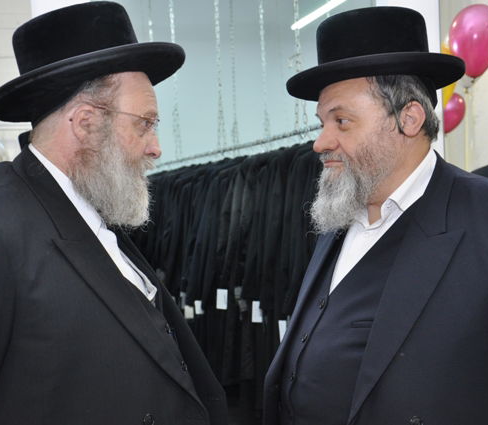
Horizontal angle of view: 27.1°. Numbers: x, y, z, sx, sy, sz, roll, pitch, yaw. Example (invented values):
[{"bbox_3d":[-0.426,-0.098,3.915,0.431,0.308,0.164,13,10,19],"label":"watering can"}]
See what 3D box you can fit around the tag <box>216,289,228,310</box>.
[{"bbox_3d":[-0.107,0.434,5.050,0.056,0.100,0.005,2,0,-5],"label":"tag"}]

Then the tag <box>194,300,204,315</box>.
[{"bbox_3d":[-0.237,0.507,5.400,0.053,0.082,0.005,0,0,-6],"label":"tag"}]

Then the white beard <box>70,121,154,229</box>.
[{"bbox_3d":[-0.238,-0.069,1.830,0.148,0.195,0.150,1,0,-3],"label":"white beard"}]

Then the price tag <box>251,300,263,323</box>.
[{"bbox_3d":[0.058,0.451,4.600,0.053,0.098,0.005,1,0,-3],"label":"price tag"}]

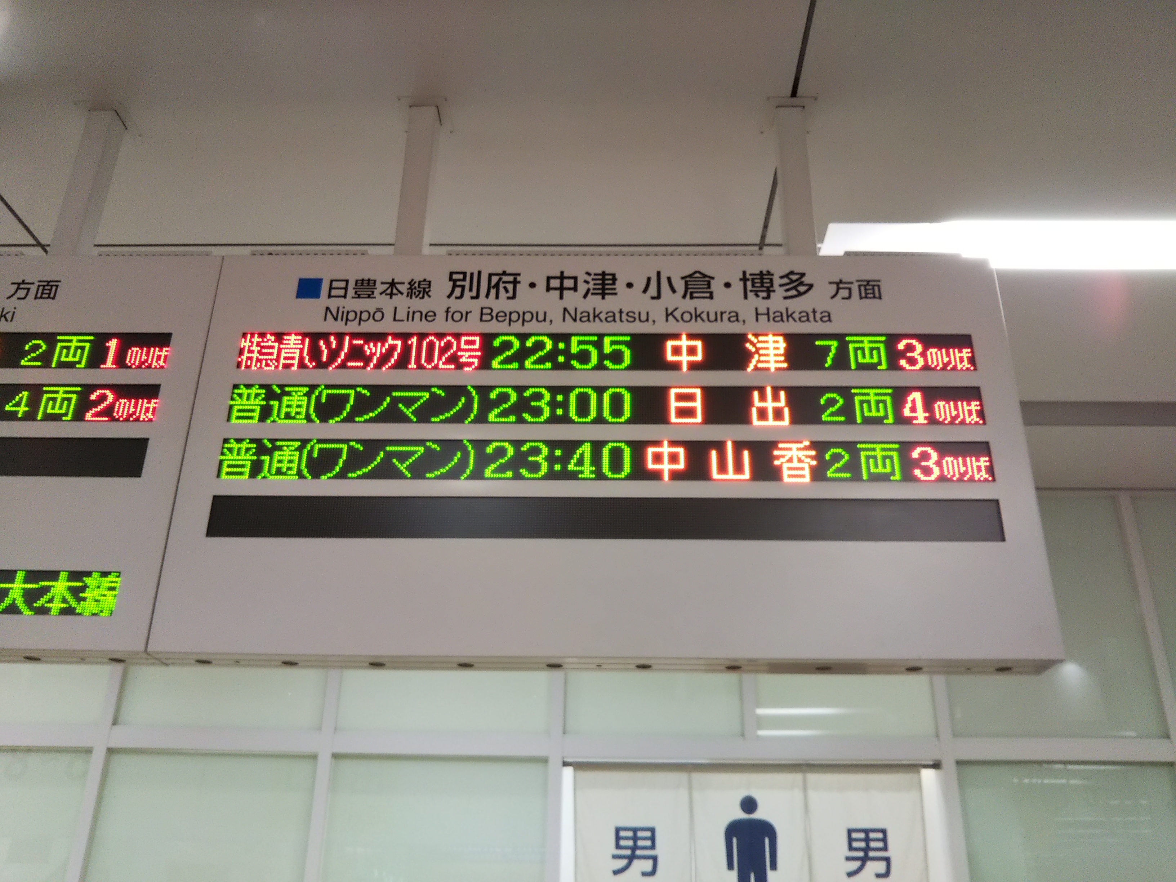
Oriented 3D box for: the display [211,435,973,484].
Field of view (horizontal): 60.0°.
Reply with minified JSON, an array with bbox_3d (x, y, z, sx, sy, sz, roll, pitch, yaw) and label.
[{"bbox_3d":[0.043,0.063,2.927,2.202,0.124,0.050,0,-25,1],"label":"display"}]

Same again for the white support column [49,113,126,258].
[{"bbox_3d":[-1.698,-0.844,3.460,0.091,0.646,0.086,0,-25,1],"label":"white support column"}]

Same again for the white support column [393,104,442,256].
[{"bbox_3d":[-0.571,-0.841,3.432,0.091,0.646,0.086,0,-25,1],"label":"white support column"}]

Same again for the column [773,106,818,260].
[{"bbox_3d":[0.692,-0.836,3.400,0.091,0.646,0.086,0,-25,1],"label":"column"}]

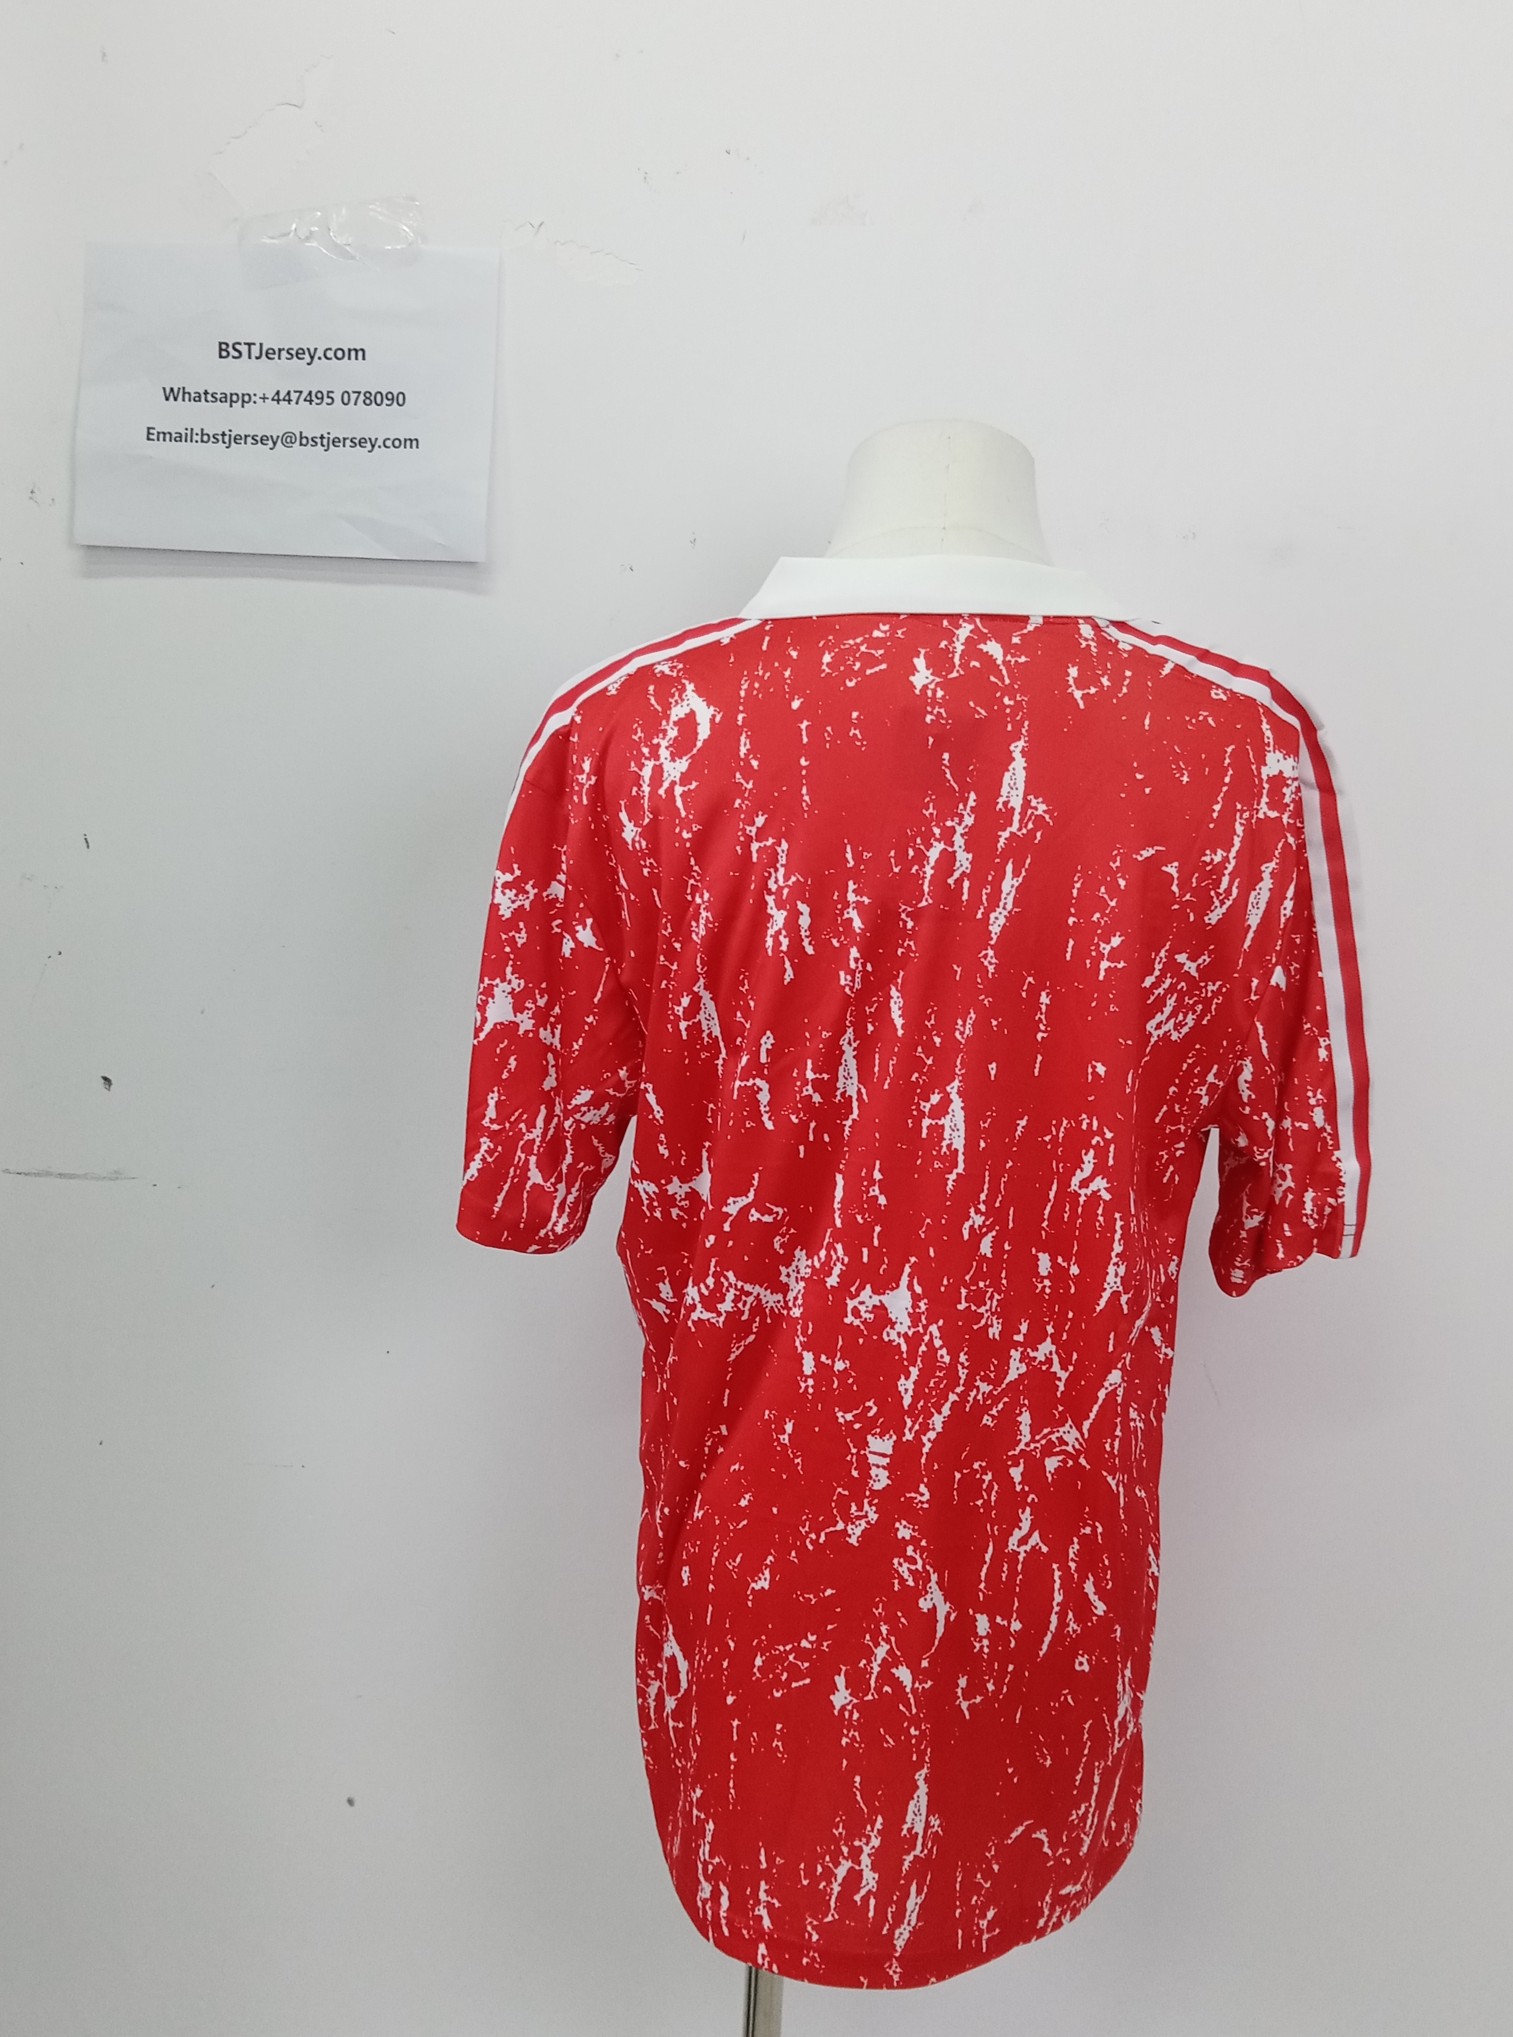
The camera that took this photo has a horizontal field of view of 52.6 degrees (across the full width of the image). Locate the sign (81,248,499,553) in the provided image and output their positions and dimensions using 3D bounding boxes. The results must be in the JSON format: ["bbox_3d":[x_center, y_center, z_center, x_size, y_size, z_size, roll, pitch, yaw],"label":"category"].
[{"bbox_3d":[-0.329,-0.431,1.068,0.297,0.210,0.008,4,4,5],"label":"sign"}]

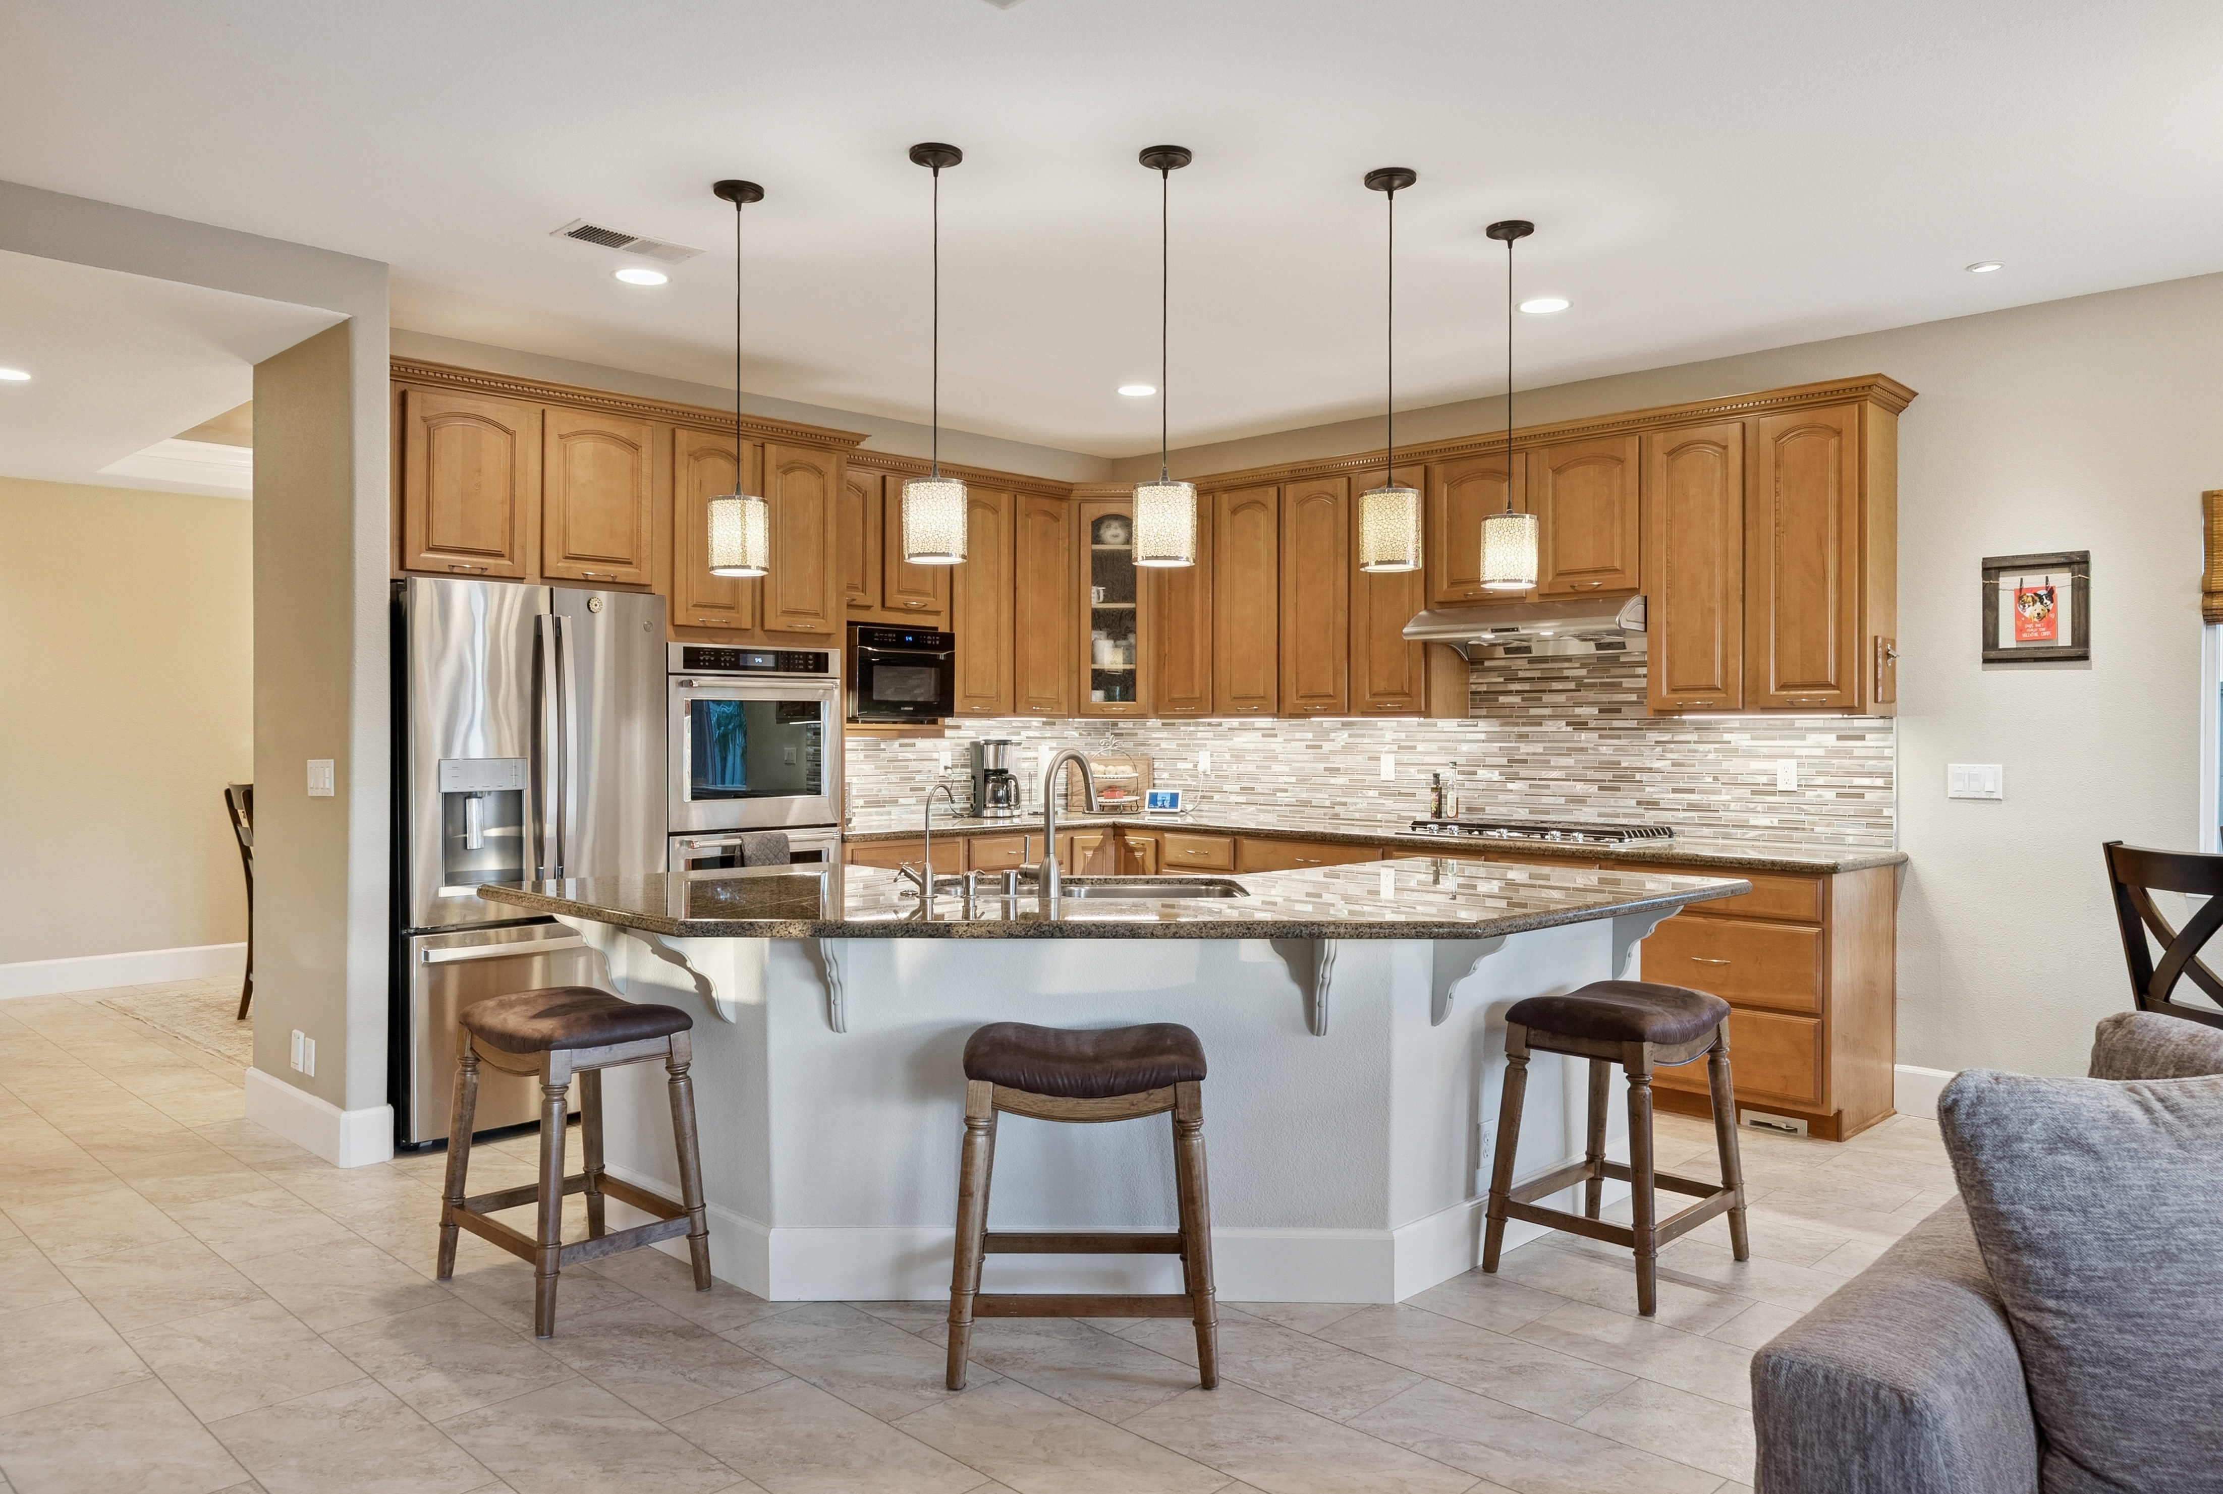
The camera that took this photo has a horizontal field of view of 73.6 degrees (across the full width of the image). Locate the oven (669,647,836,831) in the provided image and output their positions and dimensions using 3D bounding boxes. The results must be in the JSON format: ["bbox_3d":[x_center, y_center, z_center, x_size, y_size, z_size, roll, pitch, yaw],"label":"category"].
[{"bbox_3d":[-1.502,-0.035,5.788,0.600,0.690,0.755,1,1,44],"label":"oven"}]

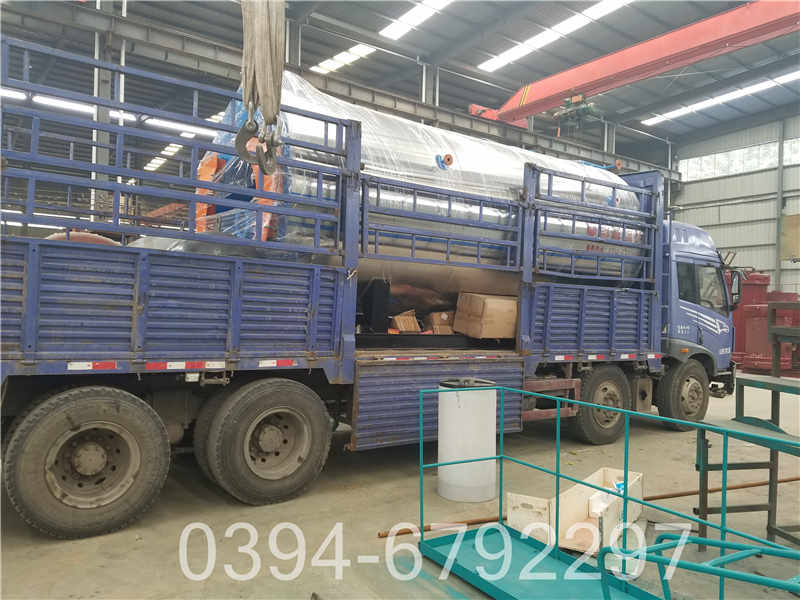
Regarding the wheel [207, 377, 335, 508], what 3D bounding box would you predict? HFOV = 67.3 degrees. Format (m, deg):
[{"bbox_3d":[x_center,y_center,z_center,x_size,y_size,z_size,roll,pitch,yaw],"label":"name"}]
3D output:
[{"bbox_3d":[-1.069,1.175,5.053,1.025,1.025,0.280,2,-2,-36],"label":"wheel"}]

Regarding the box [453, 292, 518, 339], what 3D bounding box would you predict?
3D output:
[{"bbox_3d":[0.986,0.180,6.786,0.515,0.437,0.427,2,6,-36],"label":"box"}]

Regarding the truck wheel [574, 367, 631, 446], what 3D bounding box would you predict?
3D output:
[{"bbox_3d":[2.557,1.325,7.684,1.025,1.025,0.280,2,-2,-36],"label":"truck wheel"}]

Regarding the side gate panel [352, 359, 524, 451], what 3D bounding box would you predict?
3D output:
[{"bbox_3d":[0.467,0.997,5.996,2.183,0.785,0.060,2,-2,-36],"label":"side gate panel"}]

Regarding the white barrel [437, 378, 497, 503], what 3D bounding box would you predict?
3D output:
[{"bbox_3d":[0.606,1.235,5.407,0.503,1.004,0.503,1,-1,0],"label":"white barrel"}]

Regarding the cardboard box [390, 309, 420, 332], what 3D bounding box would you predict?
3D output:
[{"bbox_3d":[0.044,0.235,6.556,0.270,0.200,0.190,-12,7,-35],"label":"cardboard box"}]

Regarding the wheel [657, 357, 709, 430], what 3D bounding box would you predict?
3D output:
[{"bbox_3d":[4.201,1.393,8.878,1.025,1.025,0.280,2,-2,-36],"label":"wheel"}]

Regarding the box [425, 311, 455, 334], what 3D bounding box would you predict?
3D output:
[{"bbox_3d":[0.427,0.258,6.661,0.290,0.240,0.180,2,-2,-36],"label":"box"}]

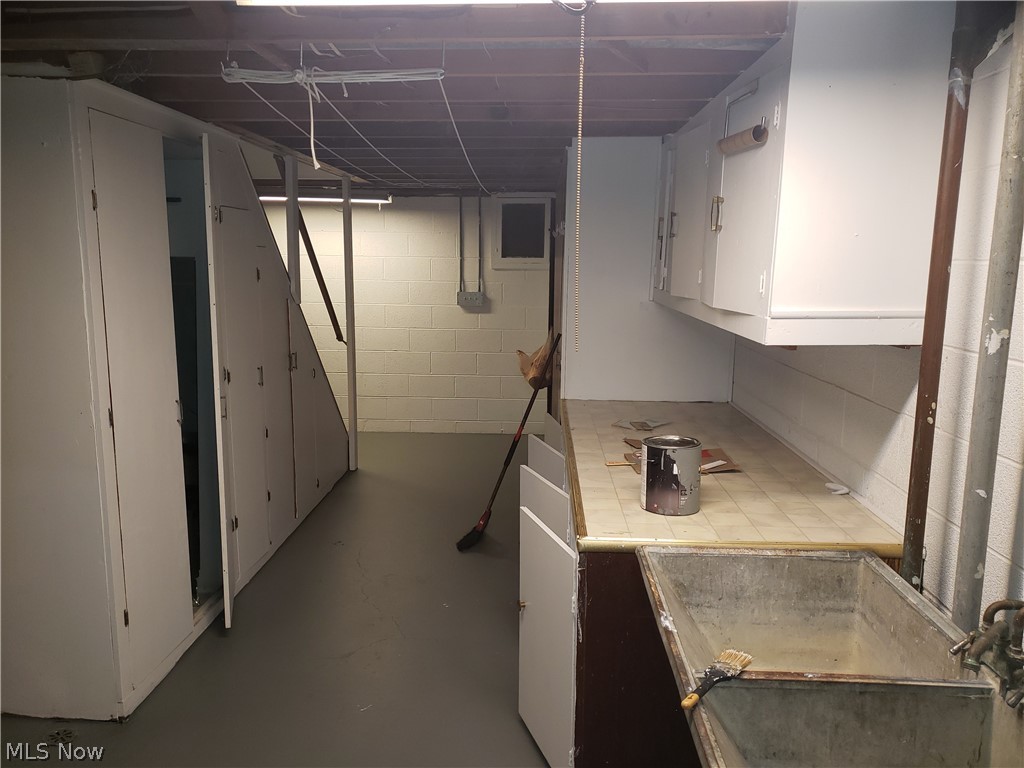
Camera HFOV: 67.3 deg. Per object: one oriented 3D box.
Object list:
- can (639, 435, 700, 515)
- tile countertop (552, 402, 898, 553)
[{"bbox_3d":[0.458,0.260,2.211,0.167,0.193,0.167,1,9,2],"label":"can"},{"bbox_3d":[0.634,0.264,2.929,0.853,0.038,1.990,1,9,2],"label":"tile countertop"}]

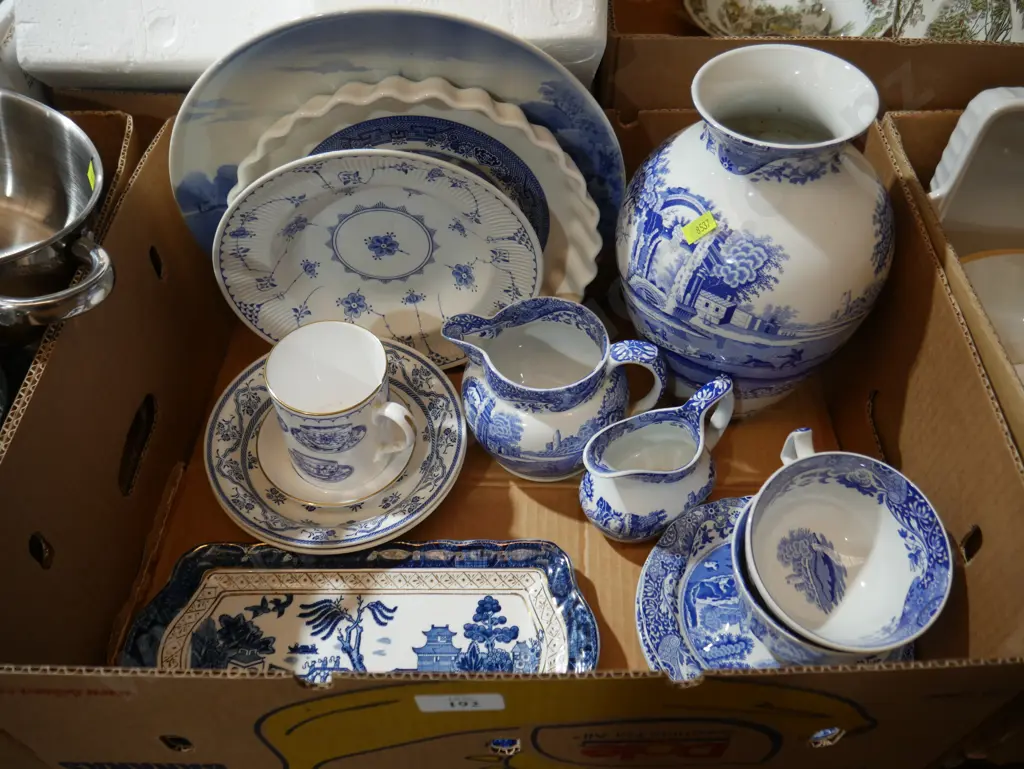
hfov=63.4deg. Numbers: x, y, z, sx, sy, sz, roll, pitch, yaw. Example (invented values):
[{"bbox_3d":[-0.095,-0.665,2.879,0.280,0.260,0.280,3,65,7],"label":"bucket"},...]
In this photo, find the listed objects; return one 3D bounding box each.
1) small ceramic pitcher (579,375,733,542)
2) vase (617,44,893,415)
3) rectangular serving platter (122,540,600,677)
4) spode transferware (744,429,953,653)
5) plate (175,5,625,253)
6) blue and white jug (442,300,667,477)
[{"bbox_3d":[0.099,0.051,0.579,0.122,0.086,0.078,-25,57,-18],"label":"small ceramic pitcher"},{"bbox_3d":[0.169,-0.093,0.586,0.187,0.246,0.187,-2,52,2],"label":"vase"},{"bbox_3d":[-0.093,0.175,0.522,0.298,0.026,0.159,0,53,0],"label":"rectangular serving platter"},{"bbox_3d":[0.190,0.091,0.498,0.109,0.068,0.132,-13,72,4],"label":"spode transferware"},{"bbox_3d":[-0.075,-0.130,0.577,0.303,0.303,0.032,0,57,0],"label":"plate"},{"bbox_3d":[0.030,0.007,0.590,0.153,0.119,0.116,4,53,3],"label":"blue and white jug"}]

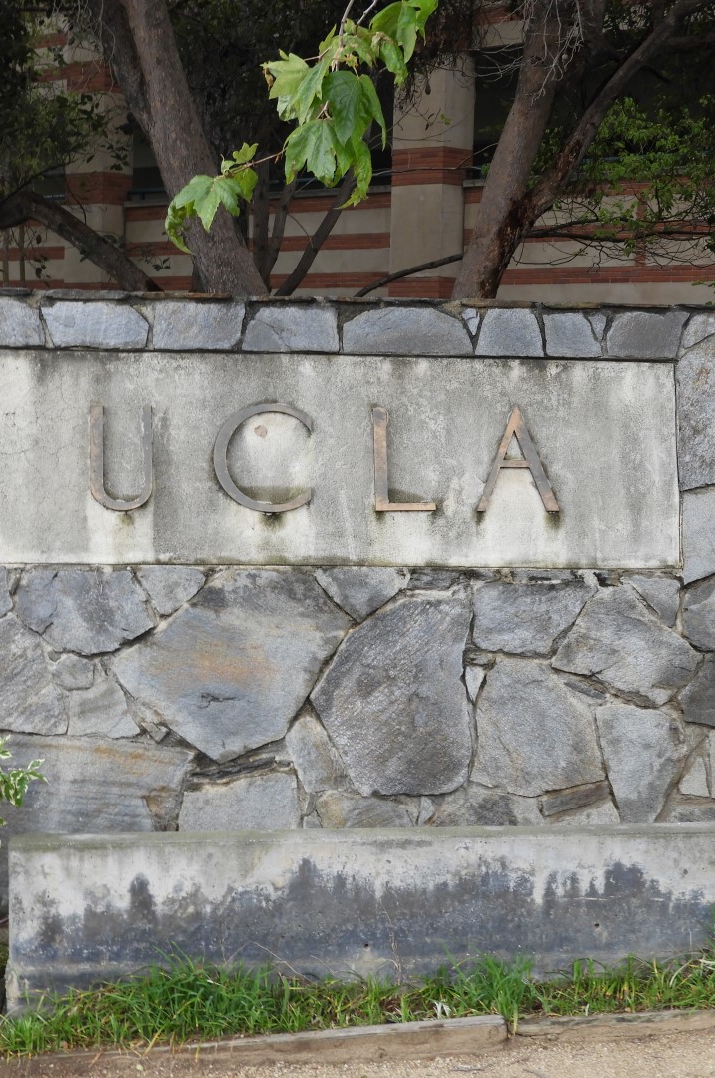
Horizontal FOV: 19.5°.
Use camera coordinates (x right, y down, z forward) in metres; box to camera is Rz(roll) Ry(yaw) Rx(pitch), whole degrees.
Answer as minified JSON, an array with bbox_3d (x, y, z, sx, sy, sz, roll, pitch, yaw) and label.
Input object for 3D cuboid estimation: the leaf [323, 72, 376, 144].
[{"bbox_3d":[-0.017,-0.998,4.800,0.120,0.172,0.060,1,4,0],"label":"leaf"}]

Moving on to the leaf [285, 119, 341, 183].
[{"bbox_3d":[-0.102,-0.897,4.800,0.130,0.155,0.060,1,4,0],"label":"leaf"}]

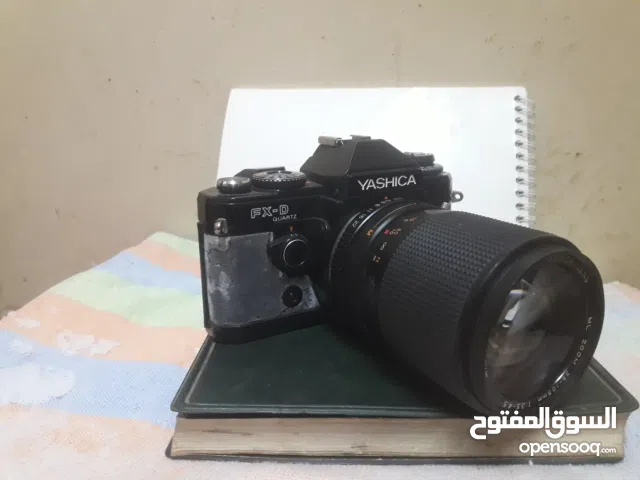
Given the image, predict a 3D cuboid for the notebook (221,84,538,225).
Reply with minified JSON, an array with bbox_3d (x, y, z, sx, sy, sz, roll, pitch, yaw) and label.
[{"bbox_3d":[0.032,-0.038,0.338,0.210,0.141,0.013,3,-18,11],"label":"notebook"}]

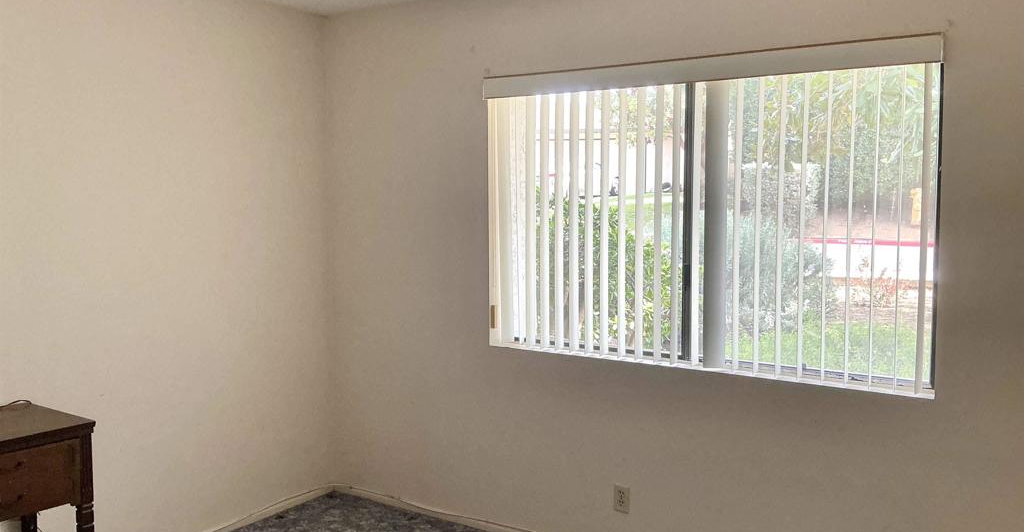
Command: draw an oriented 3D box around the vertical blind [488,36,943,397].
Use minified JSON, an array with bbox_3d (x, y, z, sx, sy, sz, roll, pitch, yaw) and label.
[{"bbox_3d":[0.668,-0.196,3.221,1.803,1.187,0.120,3,6,34],"label":"vertical blind"}]

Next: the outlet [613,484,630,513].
[{"bbox_3d":[0.454,0.960,3.409,0.071,0.114,0.011,3,6,34],"label":"outlet"}]

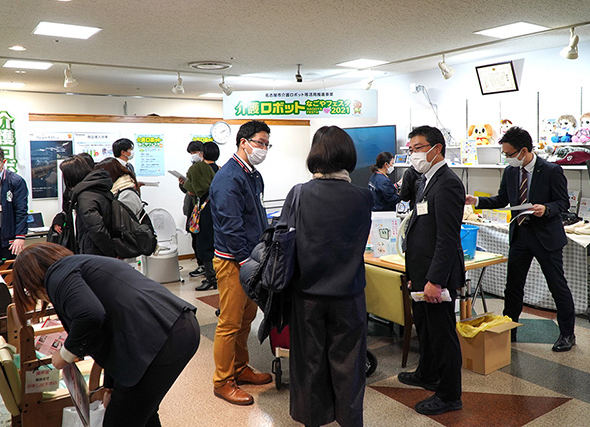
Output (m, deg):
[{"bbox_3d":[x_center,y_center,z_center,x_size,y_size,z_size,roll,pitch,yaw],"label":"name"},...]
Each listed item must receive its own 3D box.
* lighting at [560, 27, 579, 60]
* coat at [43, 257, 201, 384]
[{"bbox_3d":[2.359,-1.461,4.126,0.140,0.265,0.140,0,7,3],"label":"lighting"},{"bbox_3d":[-0.708,0.414,1.970,0.550,0.390,0.430,33,3,-2],"label":"coat"}]

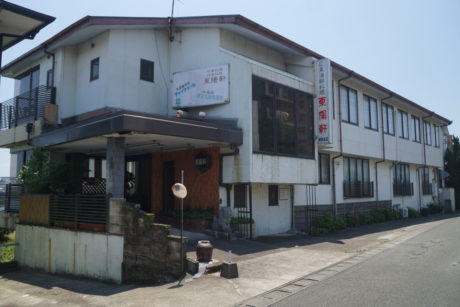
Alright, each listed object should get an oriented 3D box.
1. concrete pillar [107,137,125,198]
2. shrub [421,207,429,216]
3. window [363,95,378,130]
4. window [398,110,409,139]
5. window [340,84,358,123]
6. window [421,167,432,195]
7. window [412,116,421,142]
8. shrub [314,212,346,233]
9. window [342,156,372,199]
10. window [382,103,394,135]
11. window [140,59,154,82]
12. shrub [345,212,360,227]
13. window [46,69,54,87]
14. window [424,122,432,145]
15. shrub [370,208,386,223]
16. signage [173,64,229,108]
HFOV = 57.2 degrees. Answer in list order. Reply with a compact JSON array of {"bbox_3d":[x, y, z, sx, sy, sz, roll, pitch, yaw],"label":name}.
[{"bbox_3d":[-2.959,0.572,10.953,0.207,1.908,0.398,-5,-7,40],"label":"concrete pillar"},{"bbox_3d":[12.319,3.681,26.911,0.500,0.600,0.800,-5,-7,40],"label":"shrub"},{"bbox_3d":[6.794,-1.899,20.272,0.100,1.592,1.701,-5,-7,40],"label":"window"},{"bbox_3d":[9.881,-1.598,23.959,0.100,1.564,1.668,-5,-7,40],"label":"window"},{"bbox_3d":[5.815,-2.294,20.371,0.120,1.738,1.817,-5,-7,40],"label":"window"},{"bbox_3d":[12.963,1.850,27.829,0.180,1.816,2.100,-5,-7,40],"label":"window"},{"bbox_3d":[12.560,-1.584,28.387,0.120,1.738,1.770,-5,-7,40],"label":"window"},{"bbox_3d":[4.202,2.799,17.502,0.800,0.700,2.100,-5,-7,40],"label":"shrub"},{"bbox_3d":[5.948,1.155,19.451,0.200,1.839,2.941,-5,-7,40],"label":"window"},{"bbox_3d":[9.198,-1.938,24.391,0.120,1.738,1.919,-5,-7,40],"label":"window"},{"bbox_3d":[-3.048,-3.049,15.611,0.120,0.785,0.623,-5,-7,40],"label":"window"},{"bbox_3d":[4.999,2.693,17.213,0.500,0.570,0.650,-5,-7,40],"label":"shrub"},{"bbox_3d":[-6.721,-2.778,15.793,0.421,0.710,0.120,-5,-7,40],"label":"window"},{"bbox_3d":[14.303,-1.401,30.459,0.120,1.738,1.770,-5,-7,40],"label":"window"},{"bbox_3d":[6.831,2.852,19.404,0.550,0.630,0.700,-5,-7,40],"label":"shrub"},{"bbox_3d":[-0.905,-2.128,13.584,2.038,1.152,0.150,-3,-6,24],"label":"signage"}]

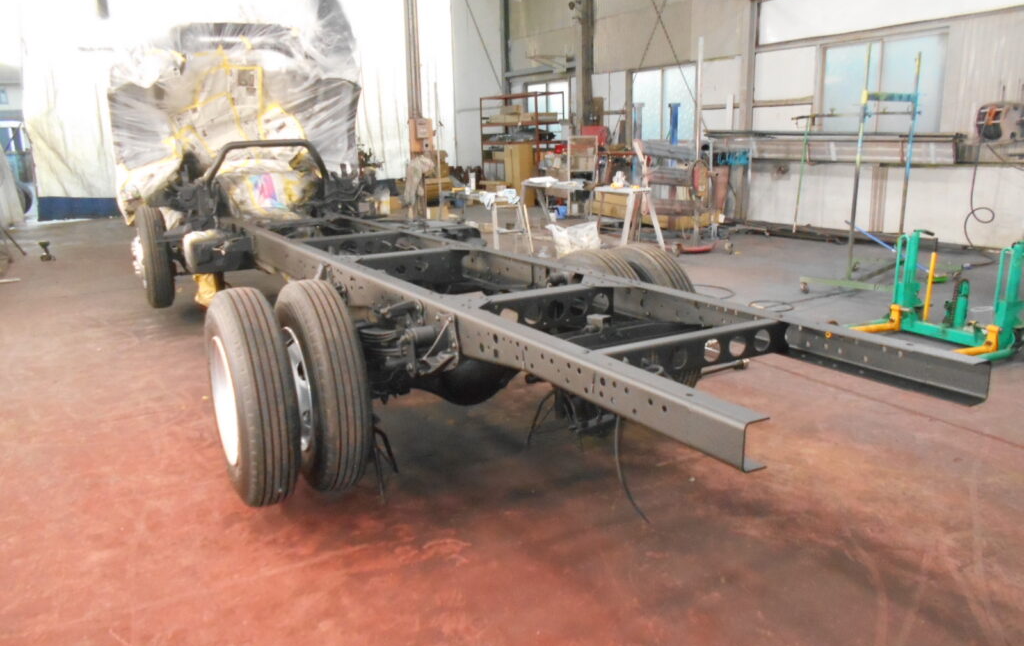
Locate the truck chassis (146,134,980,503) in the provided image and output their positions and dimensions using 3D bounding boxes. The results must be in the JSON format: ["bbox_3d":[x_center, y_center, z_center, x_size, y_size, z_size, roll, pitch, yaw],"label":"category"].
[{"bbox_3d":[-0.903,-0.407,4.702,2.250,1.356,7.000,-8,15,-29],"label":"truck chassis"}]

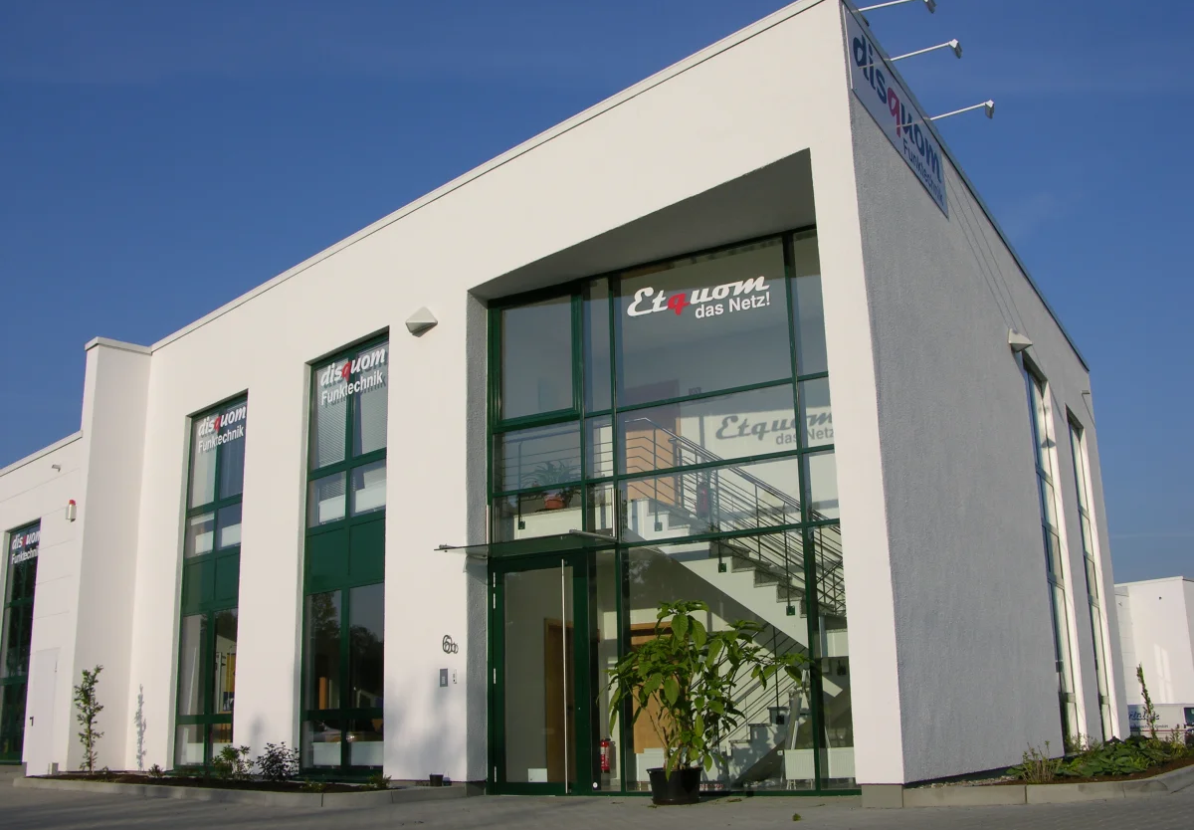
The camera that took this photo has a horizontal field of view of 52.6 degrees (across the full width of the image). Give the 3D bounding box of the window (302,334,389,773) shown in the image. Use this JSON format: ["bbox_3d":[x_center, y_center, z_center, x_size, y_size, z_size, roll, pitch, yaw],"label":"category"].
[{"bbox_3d":[-3.168,1.813,15.486,0.150,5.659,2.060,14,-21,-43],"label":"window"}]

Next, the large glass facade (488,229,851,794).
[{"bbox_3d":[0.737,1.082,12.847,4.574,5.793,0.200,-10,-17,29],"label":"large glass facade"}]

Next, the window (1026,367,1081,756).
[{"bbox_3d":[6.261,1.946,16.736,0.150,5.562,1.862,-10,-18,29],"label":"window"}]

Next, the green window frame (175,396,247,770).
[{"bbox_3d":[-5.600,2.474,17.788,1.980,5.420,0.120,-16,-21,43],"label":"green window frame"}]

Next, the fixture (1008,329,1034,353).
[{"bbox_3d":[5.611,-1.028,15.933,0.280,0.280,0.480,-10,-18,29],"label":"fixture"}]

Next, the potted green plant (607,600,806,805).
[{"bbox_3d":[1.028,2.580,11.391,1.857,1.648,1.486,-1,-15,0],"label":"potted green plant"}]

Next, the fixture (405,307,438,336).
[{"bbox_3d":[-2.226,-1.219,14.806,0.290,0.280,0.500,14,-21,-43],"label":"fixture"}]

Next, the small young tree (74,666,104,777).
[{"bbox_3d":[-7.524,4.500,17.882,0.443,1.590,0.443,-1,-15,0],"label":"small young tree"}]

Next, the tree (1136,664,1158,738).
[{"bbox_3d":[7.532,3.947,16.499,0.269,1.058,0.269,-1,-15,0],"label":"tree"}]

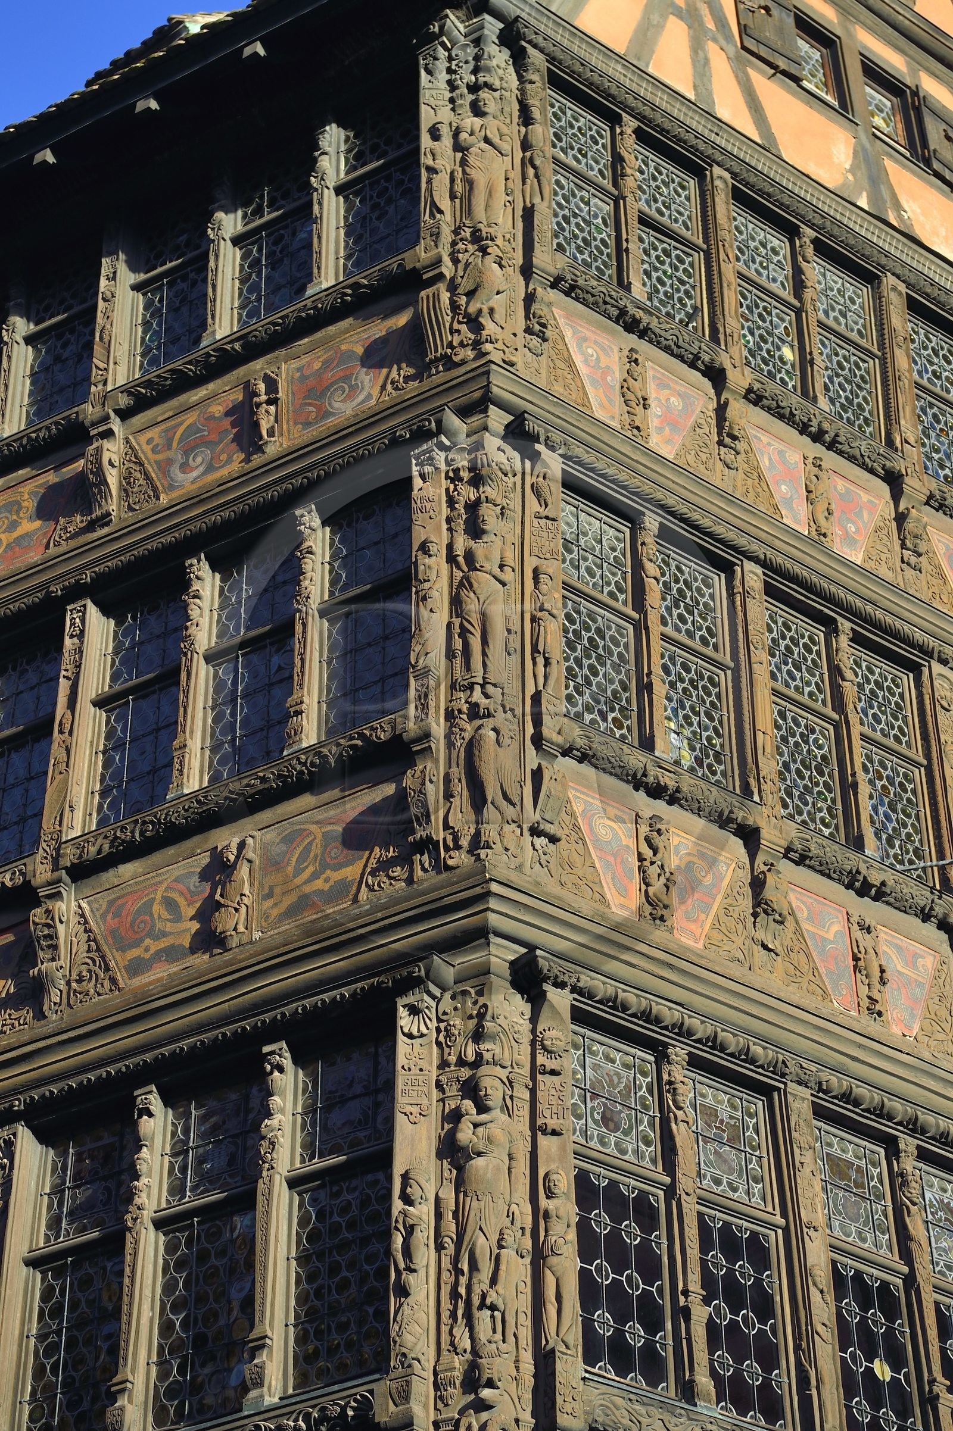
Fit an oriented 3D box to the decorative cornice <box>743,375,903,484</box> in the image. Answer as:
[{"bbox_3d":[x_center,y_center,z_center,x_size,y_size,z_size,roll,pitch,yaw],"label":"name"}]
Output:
[{"bbox_3d":[1.875,-1.559,15.350,1.188,0.238,0.150,25,-43,-31],"label":"decorative cornice"}]

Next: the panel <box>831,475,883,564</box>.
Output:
[{"bbox_3d":[2.178,-1.079,15.875,0.480,0.610,0.050,25,-43,-31],"label":"panel"}]

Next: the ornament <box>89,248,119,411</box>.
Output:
[{"bbox_3d":[-2.134,-2.229,16.142,0.147,1.404,0.120,-21,-41,25],"label":"ornament"}]

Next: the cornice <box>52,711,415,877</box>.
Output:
[{"bbox_3d":[-1.116,0.374,12.863,1.950,0.150,0.150,-21,-41,25],"label":"cornice"}]

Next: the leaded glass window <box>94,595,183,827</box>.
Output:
[{"bbox_3d":[-1.716,-0.031,14.360,0.582,1.429,0.080,-21,-41,25],"label":"leaded glass window"}]

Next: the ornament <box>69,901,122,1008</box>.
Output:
[{"bbox_3d":[-1.767,1.060,12.963,0.290,0.575,0.070,-21,-41,25],"label":"ornament"}]

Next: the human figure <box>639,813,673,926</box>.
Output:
[{"bbox_3d":[0.841,0.728,13.010,0.190,0.569,0.103,25,-44,-30],"label":"human figure"}]

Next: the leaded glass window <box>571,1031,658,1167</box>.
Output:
[{"bbox_3d":[0.583,1.697,12.313,0.570,0.560,0.080,25,-43,-31],"label":"leaded glass window"}]

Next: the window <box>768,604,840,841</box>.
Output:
[{"bbox_3d":[1.615,0.009,14.043,0.500,1.310,0.080,25,-44,-30],"label":"window"}]

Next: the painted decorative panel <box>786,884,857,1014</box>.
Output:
[{"bbox_3d":[1.616,1.113,13.143,0.412,0.589,0.050,25,-43,-31],"label":"painted decorative panel"}]

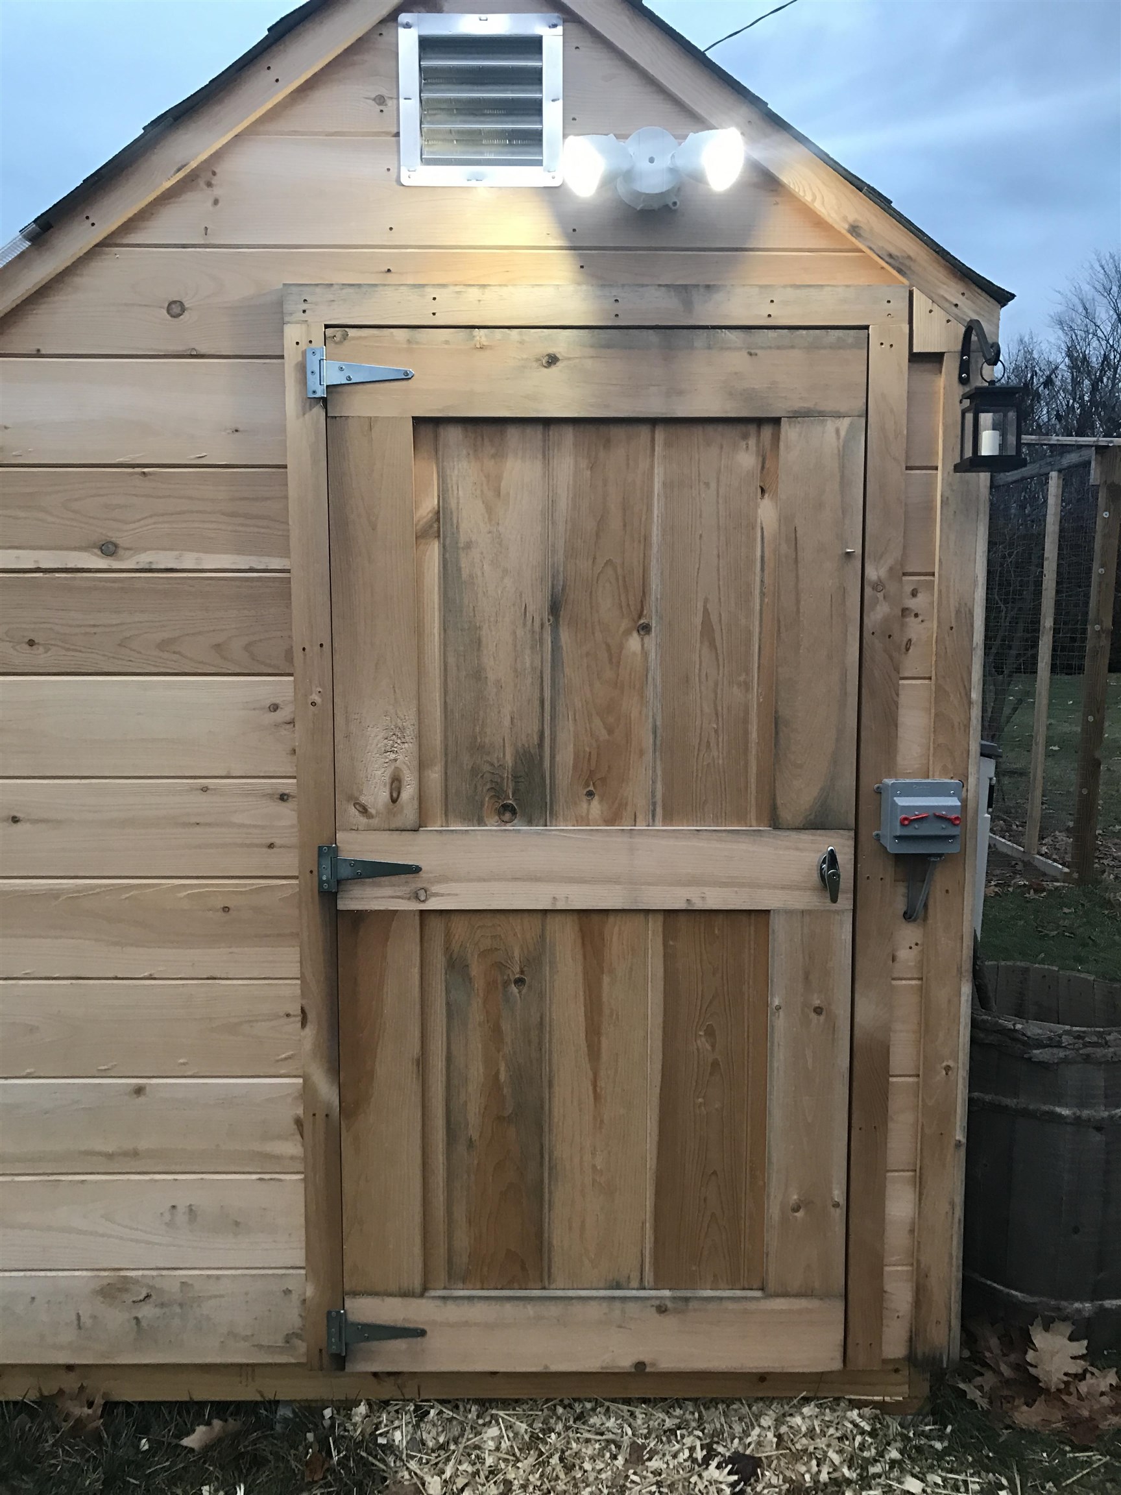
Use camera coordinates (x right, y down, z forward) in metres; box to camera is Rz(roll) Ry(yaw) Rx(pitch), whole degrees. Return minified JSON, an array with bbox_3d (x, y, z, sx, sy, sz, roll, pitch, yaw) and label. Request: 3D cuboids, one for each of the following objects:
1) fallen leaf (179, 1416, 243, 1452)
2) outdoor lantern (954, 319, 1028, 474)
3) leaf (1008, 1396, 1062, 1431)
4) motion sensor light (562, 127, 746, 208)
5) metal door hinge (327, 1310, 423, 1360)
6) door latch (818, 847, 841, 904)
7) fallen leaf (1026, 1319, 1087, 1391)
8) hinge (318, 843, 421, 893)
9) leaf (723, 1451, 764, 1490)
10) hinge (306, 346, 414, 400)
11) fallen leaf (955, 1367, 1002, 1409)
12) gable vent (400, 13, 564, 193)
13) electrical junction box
[{"bbox_3d":[-0.581,1.144,2.010,0.095,0.024,0.045,2,5,18],"label":"fallen leaf"},{"bbox_3d":[0.674,-0.562,1.935,0.090,0.246,0.175,0,6,-1],"label":"outdoor lantern"},{"bbox_3d":[0.854,1.196,2.170,0.100,0.022,0.065,2,24,23],"label":"leaf"},{"bbox_3d":[0.144,-0.919,1.917,0.280,0.136,0.160,0,6,-1],"label":"motion sensor light"},{"bbox_3d":[-0.320,1.019,2.102,0.175,0.079,0.016,0,5,0],"label":"metal door hinge"},{"bbox_3d":[0.464,0.216,2.078,0.033,0.097,0.045,0,6,-1],"label":"door latch"},{"bbox_3d":[0.936,1.146,2.280,0.117,0.128,0.030,3,-19,23],"label":"fallen leaf"},{"bbox_3d":[-0.328,0.211,2.085,0.178,0.082,0.012,0,6,-1],"label":"hinge"},{"bbox_3d":[0.292,1.156,1.935,0.060,0.025,0.065,0,5,0],"label":"leaf"},{"bbox_3d":[-0.324,-0.606,1.956,0.176,0.079,0.016,0,5,0],"label":"hinge"},{"bbox_3d":[0.741,1.137,2.146,0.070,0.030,0.065,0,5,0],"label":"fallen leaf"},{"bbox_3d":[-0.128,-1.038,1.943,0.263,0.263,0.035,0,5,0],"label":"gable vent"},{"bbox_3d":[0.589,0.115,1.990,0.128,0.118,0.076,0,5,0],"label":"electrical junction box"}]

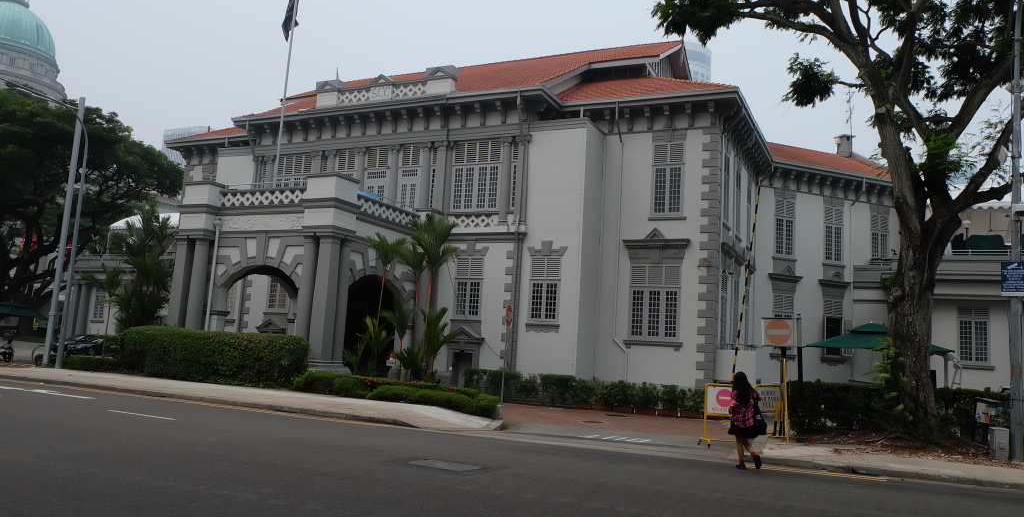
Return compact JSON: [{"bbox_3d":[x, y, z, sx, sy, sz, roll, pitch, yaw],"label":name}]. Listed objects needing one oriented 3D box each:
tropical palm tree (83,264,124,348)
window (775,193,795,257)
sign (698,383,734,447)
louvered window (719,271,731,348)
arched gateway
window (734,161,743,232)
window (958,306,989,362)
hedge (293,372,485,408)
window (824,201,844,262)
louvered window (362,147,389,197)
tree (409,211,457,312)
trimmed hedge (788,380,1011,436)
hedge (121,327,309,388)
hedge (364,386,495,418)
[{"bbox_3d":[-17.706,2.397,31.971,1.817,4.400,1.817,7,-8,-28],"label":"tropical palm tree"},{"bbox_3d":[15.015,-1.654,40.633,1.350,3.150,0.150,6,-7,-19],"label":"window"},{"bbox_3d":[4.277,3.176,14.897,0.796,1.300,0.500,0,-8,25],"label":"sign"},{"bbox_3d":[7.336,1.772,25.511,0.160,2.500,1.400,0,-8,26],"label":"louvered window"},{"bbox_3d":[-7.875,1.176,29.060,7.565,7.280,7.293,0,-8,25],"label":"arched gateway"},{"bbox_3d":[8.652,-2.236,28.259,0.160,2.450,1.250,0,-8,26],"label":"window"},{"bbox_3d":[20.936,3.490,33.527,1.246,2.588,0.200,0,-8,25],"label":"window"},{"bbox_3d":[-3.796,3.949,22.339,6.900,0.580,1.800,0,-8,26],"label":"hedge"},{"bbox_3d":[14.890,-1.140,34.284,1.120,2.550,0.160,6,-8,-19],"label":"window"},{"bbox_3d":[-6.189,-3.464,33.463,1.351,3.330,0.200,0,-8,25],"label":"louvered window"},{"bbox_3d":[-2.762,1.493,24.405,1.600,6.000,1.600,0,-8,26],"label":"tree"},{"bbox_3d":[9.094,3.680,17.493,4.900,1.280,0.800,2,-7,8],"label":"trimmed hedge"},{"bbox_3d":[-10.249,3.395,25.760,7.400,1.680,1.400,0,-8,26],"label":"hedge"},{"bbox_3d":[-2.026,3.690,19.472,4.600,0.470,1.100,-3,-10,41],"label":"hedge"}]

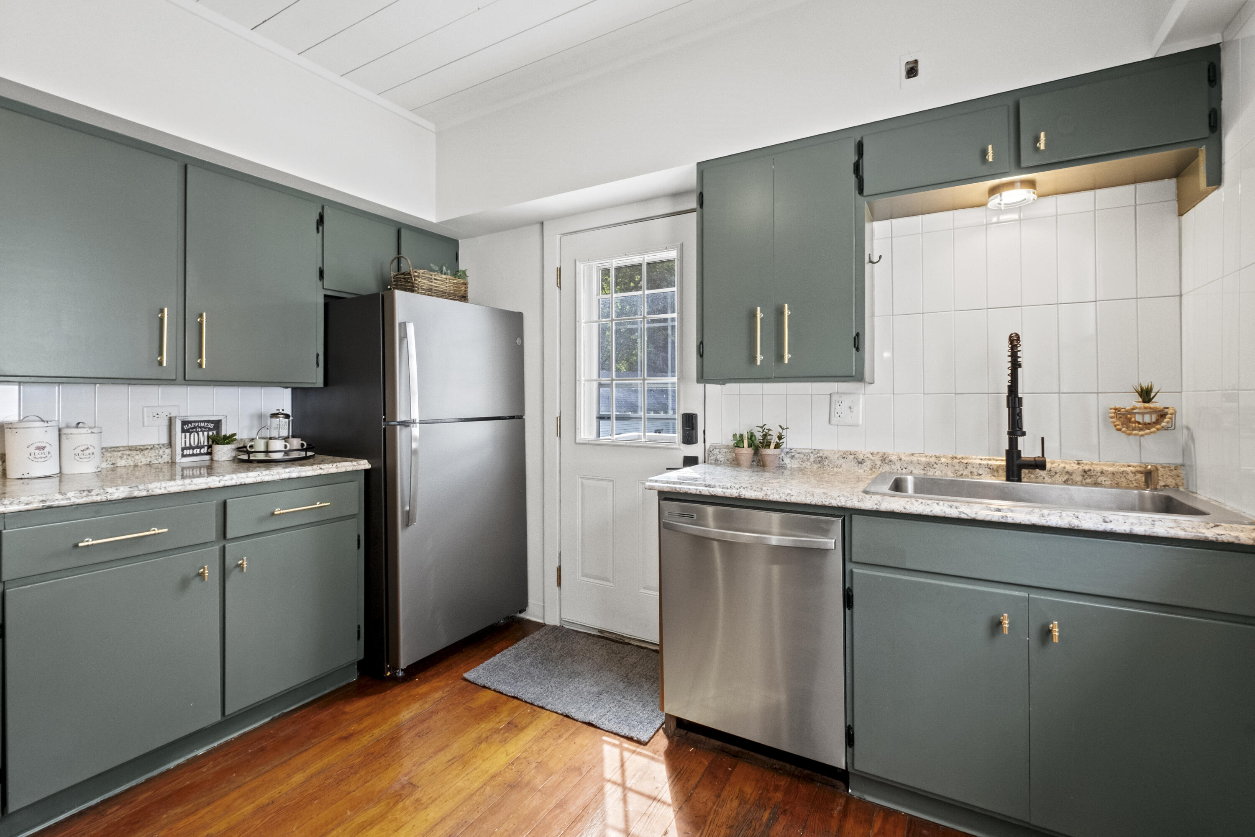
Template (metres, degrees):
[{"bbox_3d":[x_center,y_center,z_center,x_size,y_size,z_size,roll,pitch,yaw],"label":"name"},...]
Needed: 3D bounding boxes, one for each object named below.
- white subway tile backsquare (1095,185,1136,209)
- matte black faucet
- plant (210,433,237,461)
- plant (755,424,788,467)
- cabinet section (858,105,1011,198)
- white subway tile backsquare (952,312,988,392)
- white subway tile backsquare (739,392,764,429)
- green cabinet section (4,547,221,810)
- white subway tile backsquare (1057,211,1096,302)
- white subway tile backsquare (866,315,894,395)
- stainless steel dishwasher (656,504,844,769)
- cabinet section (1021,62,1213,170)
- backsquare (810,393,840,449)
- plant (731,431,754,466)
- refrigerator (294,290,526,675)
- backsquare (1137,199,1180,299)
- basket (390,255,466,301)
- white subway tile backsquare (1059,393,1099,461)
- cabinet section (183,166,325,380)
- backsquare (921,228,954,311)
[{"bbox_3d":[1.585,-0.713,1.700,0.097,0.065,0.010,0,1,30],"label":"white subway tile backsquare"},{"bbox_3d":[1.313,-0.030,1.696,0.111,0.498,0.230,1,1,31],"label":"matte black faucet"},{"bbox_3d":[-1.801,0.123,2.333,0.105,0.127,0.105,0,1,30],"label":"plant"},{"bbox_3d":[0.611,0.118,2.216,0.130,0.180,0.120,1,1,28],"label":"plant"},{"bbox_3d":[0.959,-0.830,1.647,0.391,0.196,0.028,1,1,28],"label":"cabinet section"},{"bbox_3d":[1.278,-0.246,1.945,0.102,0.305,0.010,0,1,28],"label":"white subway tile backsquare"},{"bbox_3d":[0.554,0.011,2.334,0.102,0.225,0.010,0,1,28],"label":"white subway tile backsquare"},{"bbox_3d":[-1.545,0.752,1.610,0.028,0.603,0.482,1,1,32],"label":"green cabinet section"},{"bbox_3d":[1.539,-0.556,1.792,0.102,0.303,0.010,1,1,28],"label":"white subway tile backsquare"},{"bbox_3d":[1.006,-0.251,2.090,0.100,0.305,0.010,0,1,28],"label":"white subway tile backsquare"},{"bbox_3d":[0.525,0.669,1.943,0.605,0.770,0.610,0,1,30],"label":"stainless steel dishwasher"},{"bbox_3d":[1.331,-0.828,1.449,0.393,0.197,0.028,1,1,28],"label":"cabinet section"},{"bbox_3d":[0.820,0.015,2.170,0.102,0.226,0.010,1,1,28],"label":"backsquare"},{"bbox_3d":[0.487,0.130,2.182,0.097,0.146,0.090,0,1,29],"label":"plant"},{"bbox_3d":[-1.118,0.274,2.787,0.870,1.690,0.790,0,1,30],"label":"refrigerator"},{"bbox_3d":[1.726,-0.547,1.703,0.102,0.305,0.010,0,1,28],"label":"backsquare"},{"bbox_3d":[-0.985,-0.665,2.625,0.190,0.200,0.340,0,1,30],"label":"basket"},{"bbox_3d":[1.513,0.029,1.749,0.100,0.222,0.010,0,1,29],"label":"white subway tile backsquare"},{"bbox_3d":[-1.526,-0.550,2.151,0.028,0.802,0.472,1,1,32],"label":"cabinet section"},{"bbox_3d":[1.158,-0.545,1.949,0.100,0.302,0.010,0,1,30],"label":"backsquare"}]

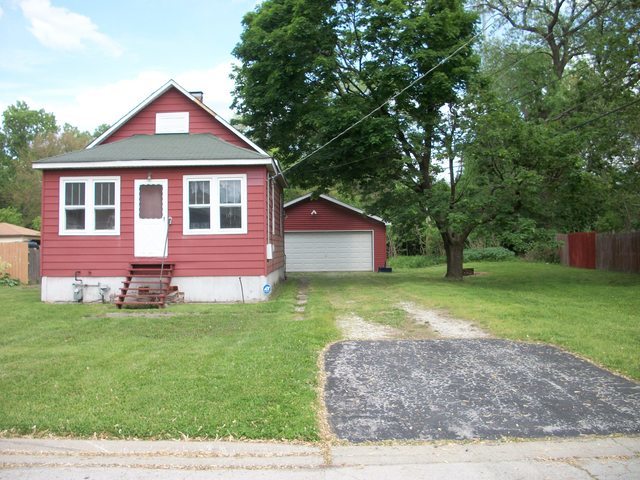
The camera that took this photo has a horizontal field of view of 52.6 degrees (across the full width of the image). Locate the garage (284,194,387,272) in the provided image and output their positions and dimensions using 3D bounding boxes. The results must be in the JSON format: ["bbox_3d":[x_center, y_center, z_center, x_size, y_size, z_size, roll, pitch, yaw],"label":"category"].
[{"bbox_3d":[-0.250,-0.380,37.600,7.600,4.200,6.900,0,0,0],"label":"garage"}]

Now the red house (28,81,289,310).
[{"bbox_3d":[-4.500,-1.560,21.900,6.450,6.550,9.400,0,0,0],"label":"red house"}]

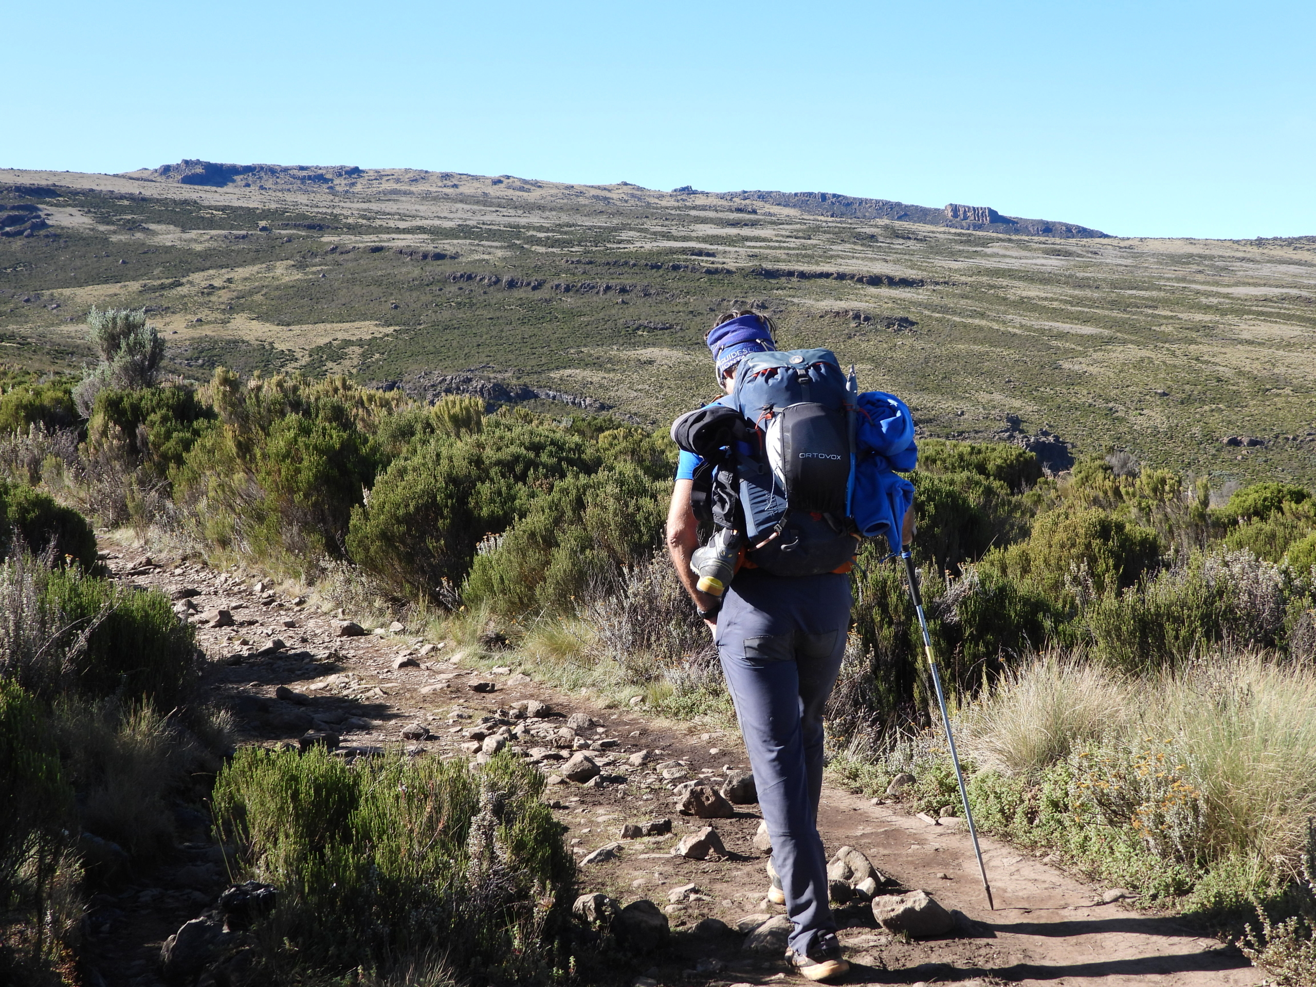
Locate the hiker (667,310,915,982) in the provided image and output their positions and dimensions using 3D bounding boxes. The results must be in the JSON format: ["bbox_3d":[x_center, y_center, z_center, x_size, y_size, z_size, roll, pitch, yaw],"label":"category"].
[{"bbox_3d":[0.335,0.362,5.500,0.650,1.690,0.800,-2,4,-23],"label":"hiker"}]

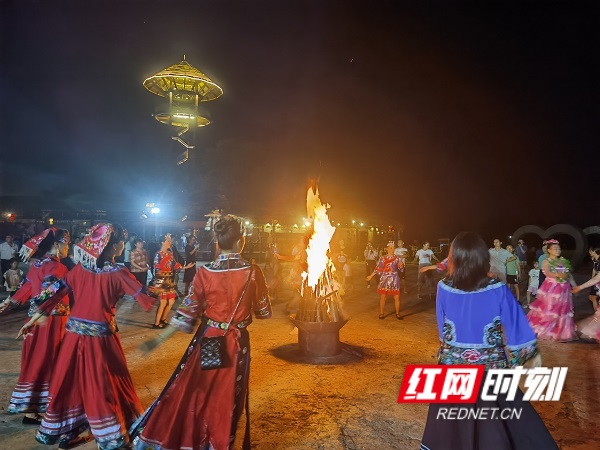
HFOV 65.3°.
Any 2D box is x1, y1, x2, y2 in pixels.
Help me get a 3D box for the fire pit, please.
[{"bbox_3d":[0.279,0.659,6.700,0.830,2.350,0.830,0,-3,0],"label":"fire pit"}]

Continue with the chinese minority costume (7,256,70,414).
[{"bbox_3d":[-2.154,0.896,3.900,0.600,1.280,0.500,-2,-3,37],"label":"chinese minority costume"}]

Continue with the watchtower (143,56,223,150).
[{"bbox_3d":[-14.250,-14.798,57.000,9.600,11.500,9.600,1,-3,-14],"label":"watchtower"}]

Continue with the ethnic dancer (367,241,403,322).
[{"bbox_3d":[1.736,1.127,9.500,0.750,1.600,0.400,0,-3,14],"label":"ethnic dancer"}]

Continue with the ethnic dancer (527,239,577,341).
[{"bbox_3d":[4.165,1.068,7.750,0.720,1.630,0.560,1,-3,-12],"label":"ethnic dancer"}]

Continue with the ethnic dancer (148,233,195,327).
[{"bbox_3d":[-2.251,0.990,8.200,0.620,1.640,0.580,-1,-3,35],"label":"ethnic dancer"}]

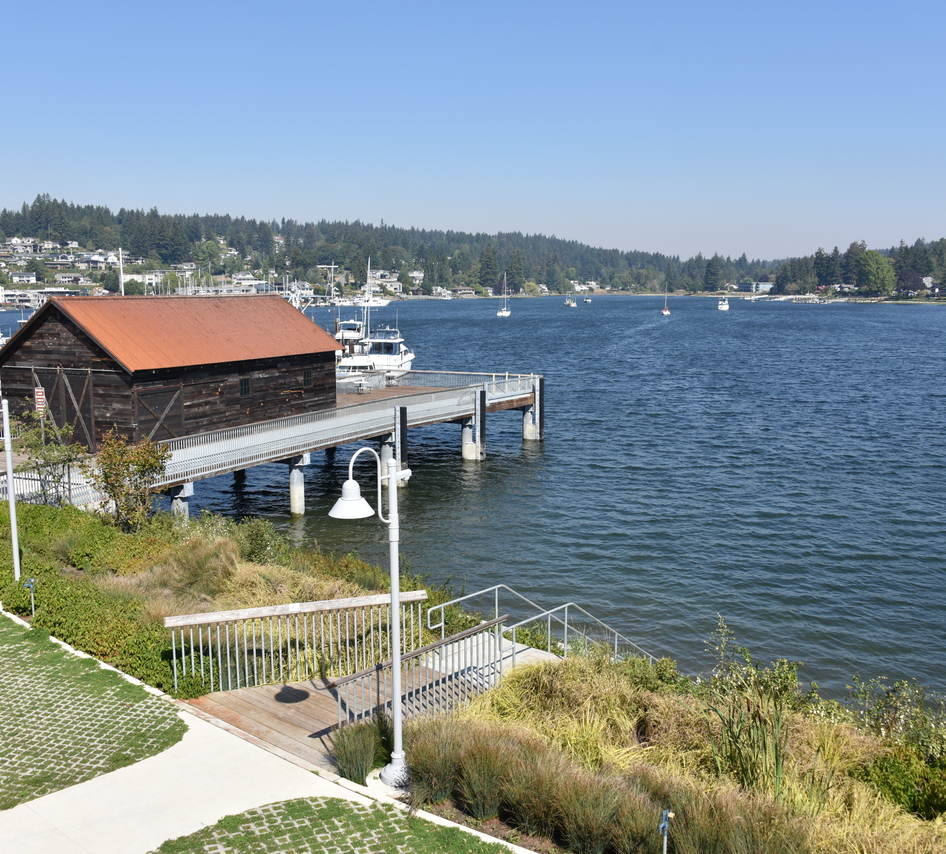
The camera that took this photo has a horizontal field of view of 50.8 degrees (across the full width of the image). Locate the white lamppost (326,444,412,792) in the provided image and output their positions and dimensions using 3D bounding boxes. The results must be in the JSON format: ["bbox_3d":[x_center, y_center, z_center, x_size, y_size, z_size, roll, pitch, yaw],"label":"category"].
[{"bbox_3d":[-0.956,2.007,10.133,0.460,3.670,1.270,4,9,27],"label":"white lamppost"}]

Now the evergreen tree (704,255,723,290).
[{"bbox_3d":[217.385,-139.650,900.000,15.500,32.500,15.500,1,8,13],"label":"evergreen tree"}]

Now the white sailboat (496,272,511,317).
[{"bbox_3d":[9.184,-39.256,295.000,3.200,13.300,9.800,3,8,20],"label":"white sailboat"}]

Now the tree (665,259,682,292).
[{"bbox_3d":[177.272,-134.176,887.936,11.620,29.983,11.620,1,8,11],"label":"tree"}]

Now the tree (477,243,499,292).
[{"bbox_3d":[12.584,-134.980,847.079,16.220,42.437,16.220,0,8,1],"label":"tree"}]

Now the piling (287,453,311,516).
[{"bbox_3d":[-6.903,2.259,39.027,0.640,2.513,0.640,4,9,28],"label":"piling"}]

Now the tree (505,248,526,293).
[{"bbox_3d":[36.082,-132.913,847.366,16.220,38.261,16.220,0,8,2],"label":"tree"}]

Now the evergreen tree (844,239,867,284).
[{"bbox_3d":[249.699,-106.734,650.000,15.000,30.000,15.000,3,8,21],"label":"evergreen tree"}]

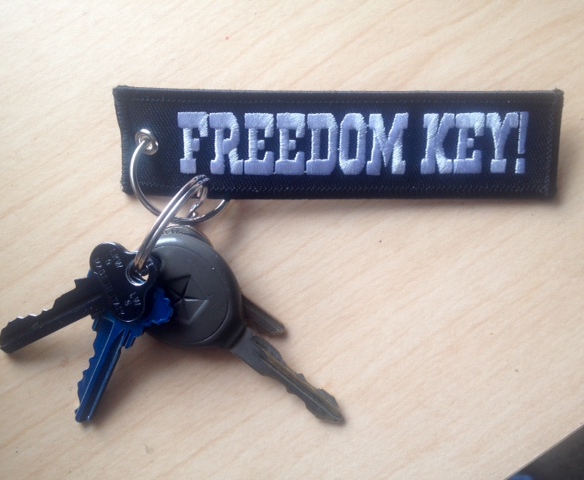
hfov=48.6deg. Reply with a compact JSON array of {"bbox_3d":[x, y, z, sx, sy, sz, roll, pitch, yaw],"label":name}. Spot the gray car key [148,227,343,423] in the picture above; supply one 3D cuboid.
[{"bbox_3d":[-0.014,0.031,0.193,0.079,0.009,0.032,40,96,-12],"label":"gray car key"}]

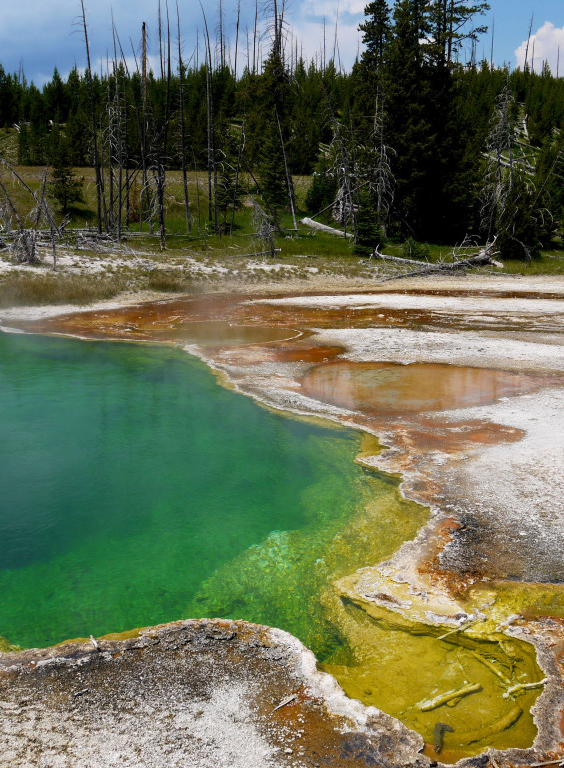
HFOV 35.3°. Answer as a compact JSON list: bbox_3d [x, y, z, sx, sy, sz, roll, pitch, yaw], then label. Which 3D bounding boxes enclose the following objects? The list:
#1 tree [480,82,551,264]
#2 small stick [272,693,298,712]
[{"bbox_3d":[11.997,-10.862,45.795,3.455,8.767,3.000,0,10,0],"label":"tree"},{"bbox_3d":[0.014,1.445,4.025,0.020,0.015,0.159,8,13,38],"label":"small stick"}]

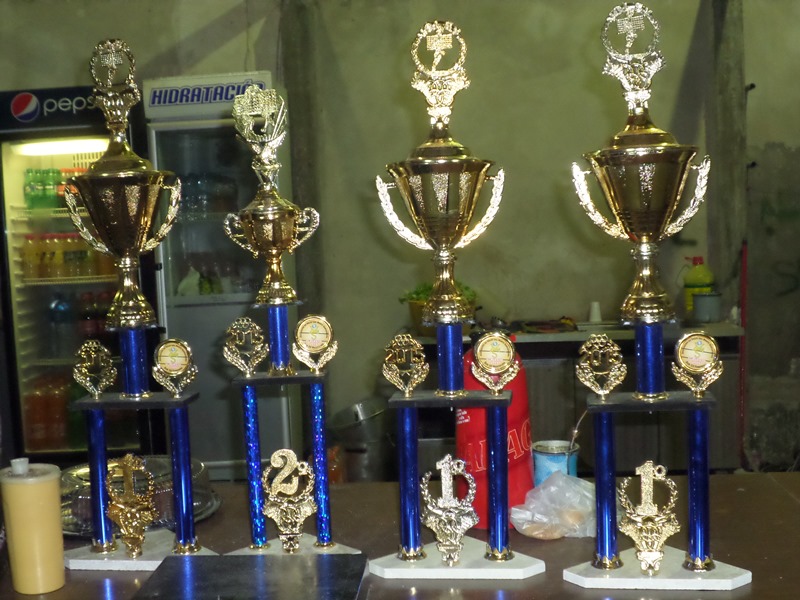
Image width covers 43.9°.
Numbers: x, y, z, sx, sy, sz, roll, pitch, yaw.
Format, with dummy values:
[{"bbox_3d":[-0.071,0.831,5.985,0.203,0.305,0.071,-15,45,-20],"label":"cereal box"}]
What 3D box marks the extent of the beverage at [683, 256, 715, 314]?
[{"bbox_3d":[1.321,-0.049,4.385,0.130,0.282,0.120,-2,6,0],"label":"beverage"}]

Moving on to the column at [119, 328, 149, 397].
[{"bbox_3d":[-0.403,0.093,1.506,0.043,0.106,0.043,-3,6,-7],"label":"column"}]

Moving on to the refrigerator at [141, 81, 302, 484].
[{"bbox_3d":[-0.873,-0.113,5.096,0.615,1.956,0.600,-2,6,1],"label":"refrigerator"}]

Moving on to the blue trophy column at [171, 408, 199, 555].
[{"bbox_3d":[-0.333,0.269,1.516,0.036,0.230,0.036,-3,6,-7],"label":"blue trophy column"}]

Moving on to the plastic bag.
[{"bbox_3d":[0.257,0.323,1.607,0.160,0.090,0.120,-2,6,0],"label":"plastic bag"}]

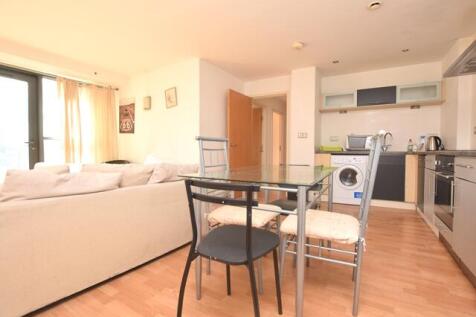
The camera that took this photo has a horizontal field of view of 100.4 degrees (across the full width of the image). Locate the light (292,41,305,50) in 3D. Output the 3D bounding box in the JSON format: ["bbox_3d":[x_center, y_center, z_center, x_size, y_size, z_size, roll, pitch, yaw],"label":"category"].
[{"bbox_3d":[0.868,-1.626,2.846,0.155,0.045,0.155,1,2,21],"label":"light"}]

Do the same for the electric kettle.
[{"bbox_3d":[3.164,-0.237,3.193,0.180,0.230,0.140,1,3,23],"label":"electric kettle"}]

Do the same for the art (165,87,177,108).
[{"bbox_3d":[-1.234,-1.111,3.651,0.283,0.378,0.025,-4,0,29],"label":"art"}]

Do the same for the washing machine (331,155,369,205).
[{"bbox_3d":[2.065,0.371,3.707,0.590,0.860,0.570,1,2,21],"label":"washing machine"}]

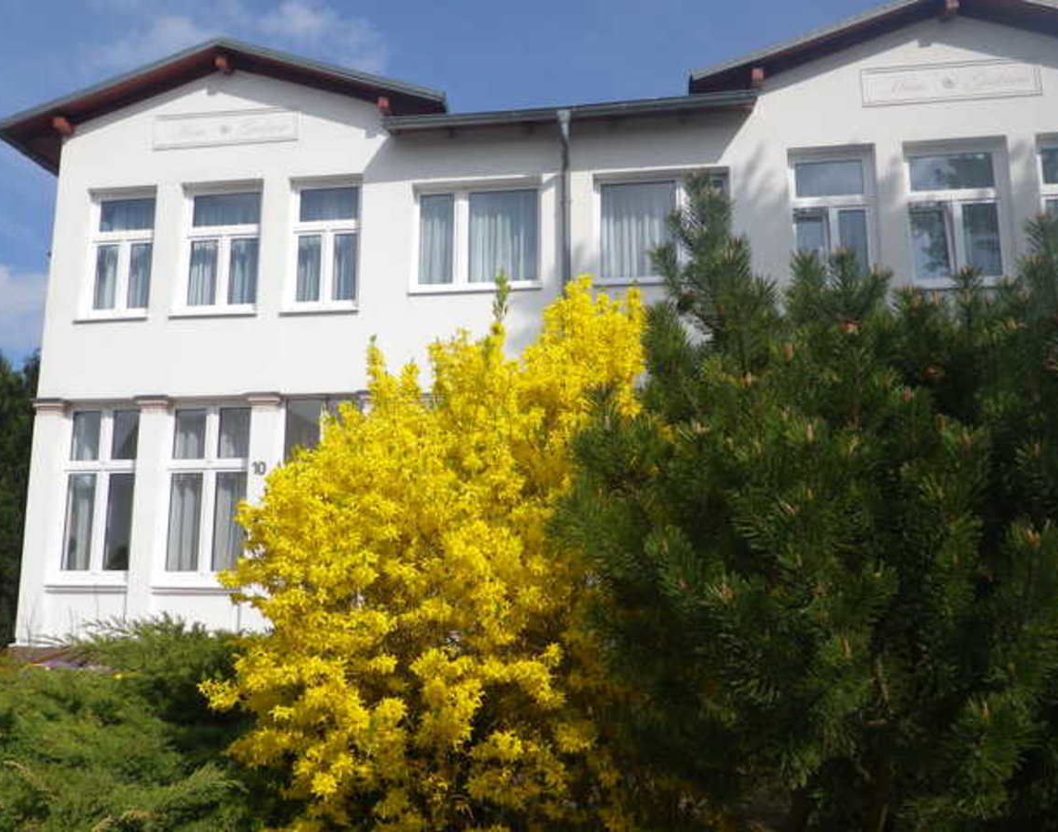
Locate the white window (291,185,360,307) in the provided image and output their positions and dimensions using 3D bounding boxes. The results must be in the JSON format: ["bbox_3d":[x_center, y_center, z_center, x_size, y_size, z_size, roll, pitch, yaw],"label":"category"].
[{"bbox_3d":[-2.437,-2.050,10.879,0.862,1.568,0.150,-1,-9,8],"label":"white window"}]

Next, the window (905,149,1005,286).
[{"bbox_3d":[4.687,-2.173,9.860,0.990,1.529,0.150,-1,-9,8],"label":"window"}]

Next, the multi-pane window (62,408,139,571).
[{"bbox_3d":[-5.125,0.938,10.797,0.911,1.989,0.150,-1,-9,8],"label":"multi-pane window"}]

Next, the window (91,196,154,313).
[{"bbox_3d":[-5.086,-2.007,11.258,0.862,1.578,0.150,-1,-9,8],"label":"window"}]

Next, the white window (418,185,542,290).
[{"bbox_3d":[-0.595,-2.098,10.618,1.480,1.264,0.150,-1,-9,8],"label":"white window"}]

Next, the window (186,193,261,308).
[{"bbox_3d":[-3.753,-2.037,11.068,0.970,1.568,0.150,-1,-9,8],"label":"window"}]

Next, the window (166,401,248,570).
[{"bbox_3d":[-3.765,0.912,10.603,0.980,2.019,0.150,-1,-9,8],"label":"window"}]

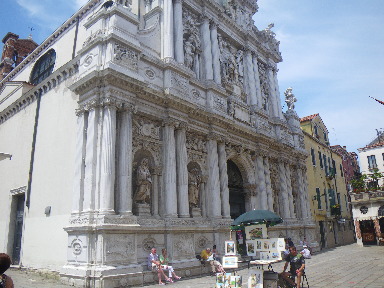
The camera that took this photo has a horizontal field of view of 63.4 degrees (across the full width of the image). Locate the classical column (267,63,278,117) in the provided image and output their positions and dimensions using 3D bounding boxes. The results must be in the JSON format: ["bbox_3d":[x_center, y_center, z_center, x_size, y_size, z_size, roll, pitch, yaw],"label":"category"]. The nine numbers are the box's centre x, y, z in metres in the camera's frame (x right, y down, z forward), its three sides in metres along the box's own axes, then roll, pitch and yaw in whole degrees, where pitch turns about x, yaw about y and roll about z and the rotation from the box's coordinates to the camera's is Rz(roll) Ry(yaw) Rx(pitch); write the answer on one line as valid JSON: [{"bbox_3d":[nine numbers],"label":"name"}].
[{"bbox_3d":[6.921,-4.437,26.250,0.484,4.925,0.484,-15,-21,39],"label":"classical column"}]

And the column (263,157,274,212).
[{"bbox_3d":[5.615,3.022,22.510,0.593,4.898,0.593,-15,-21,39],"label":"column"}]

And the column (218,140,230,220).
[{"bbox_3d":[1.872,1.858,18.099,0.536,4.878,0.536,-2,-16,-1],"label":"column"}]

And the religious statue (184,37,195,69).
[{"bbox_3d":[-0.139,-5.423,18.747,0.567,2.060,0.700,-15,-21,39],"label":"religious statue"}]

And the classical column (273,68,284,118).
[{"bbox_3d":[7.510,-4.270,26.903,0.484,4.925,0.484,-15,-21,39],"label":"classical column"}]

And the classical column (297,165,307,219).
[{"bbox_3d":[8.424,3.720,23.801,0.487,4.116,0.487,-16,-21,39],"label":"classical column"}]

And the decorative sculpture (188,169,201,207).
[{"bbox_3d":[0.202,2.337,16.673,0.582,1.934,0.686,-15,-21,39],"label":"decorative sculpture"}]

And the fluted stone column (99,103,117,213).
[{"bbox_3d":[-3.006,0.453,11.250,0.487,4.116,0.487,-16,-21,39],"label":"fluted stone column"}]

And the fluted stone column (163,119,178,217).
[{"bbox_3d":[-1.016,1.069,15.111,0.593,4.898,0.593,-15,-21,39],"label":"fluted stone column"}]

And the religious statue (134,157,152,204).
[{"bbox_3d":[-1.981,1.487,12.662,0.470,1.898,0.622,-16,-21,39],"label":"religious statue"}]

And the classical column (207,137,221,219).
[{"bbox_3d":[1.294,1.749,17.688,0.593,4.898,0.593,-2,-16,0],"label":"classical column"}]

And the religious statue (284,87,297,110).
[{"bbox_3d":[8.363,-3.904,26.558,0.706,2.150,0.773,-16,-21,39],"label":"religious statue"}]

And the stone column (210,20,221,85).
[{"bbox_3d":[1.601,-6.153,20.727,0.478,4.888,0.478,-15,-21,39],"label":"stone column"}]

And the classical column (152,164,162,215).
[{"bbox_3d":[-1.682,2.212,14.367,0.340,2.297,0.340,-15,-21,39],"label":"classical column"}]

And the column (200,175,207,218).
[{"bbox_3d":[0.641,2.937,17.010,0.312,2.257,0.312,-15,-21,39],"label":"column"}]

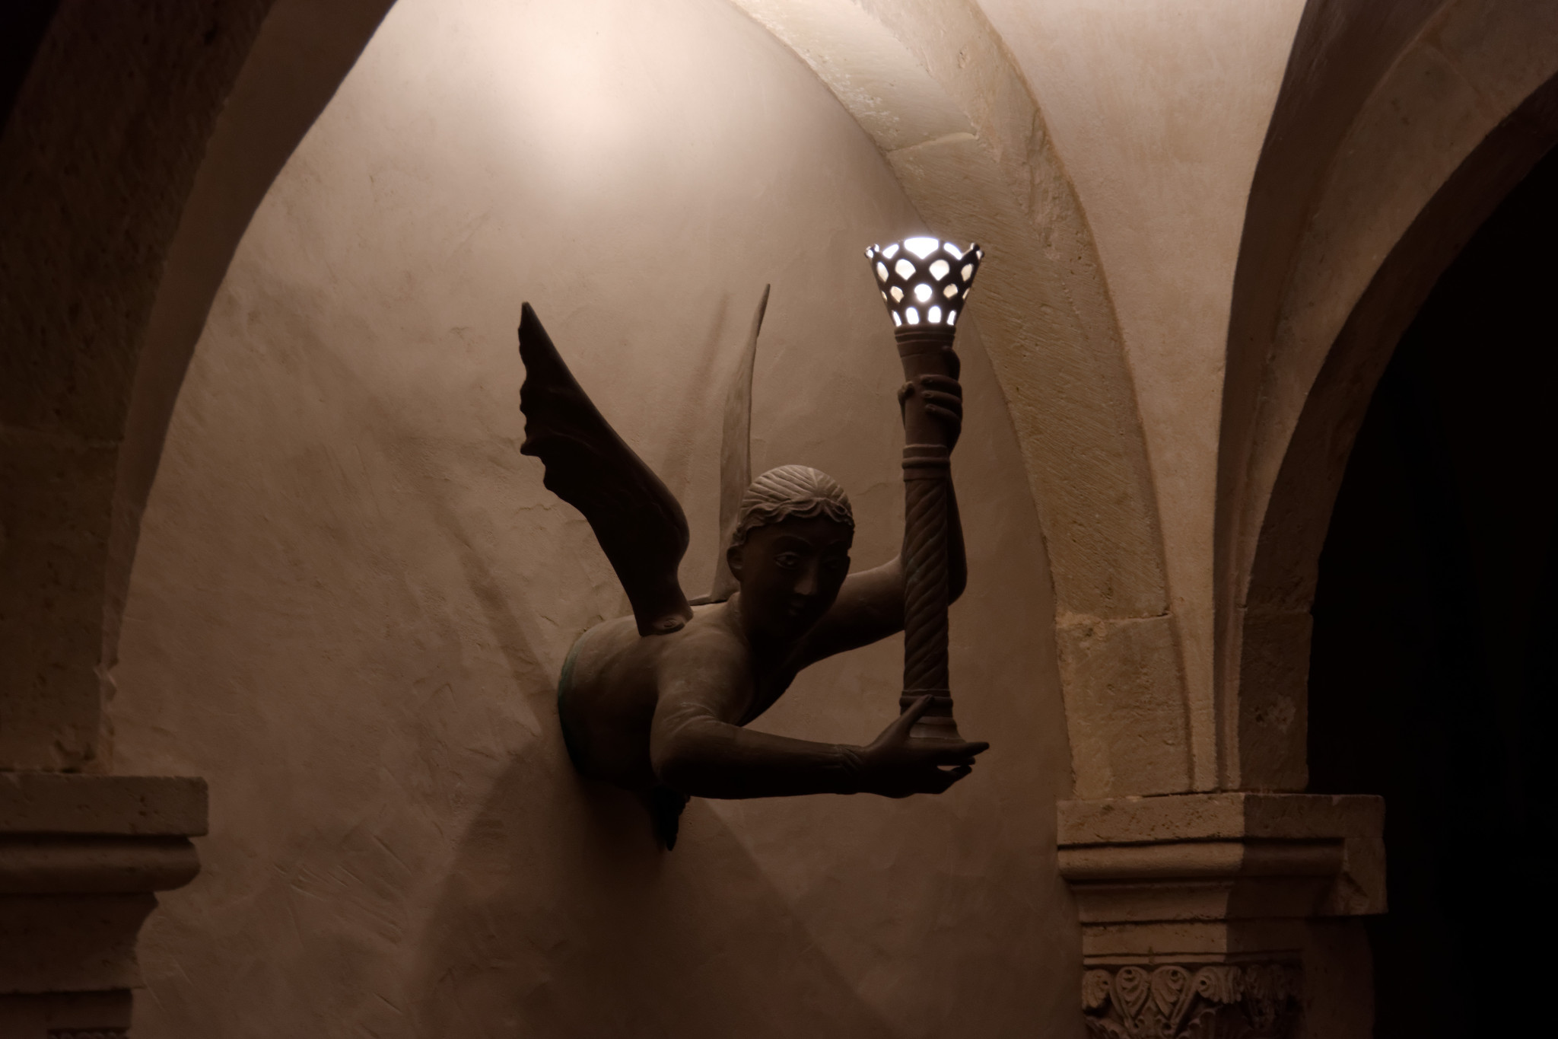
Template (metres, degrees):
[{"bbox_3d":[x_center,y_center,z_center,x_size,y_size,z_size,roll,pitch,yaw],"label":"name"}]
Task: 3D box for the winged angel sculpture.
[{"bbox_3d":[-0.003,0.056,5.300,0.640,0.780,0.640,-5,-8,39],"label":"winged angel sculpture"}]

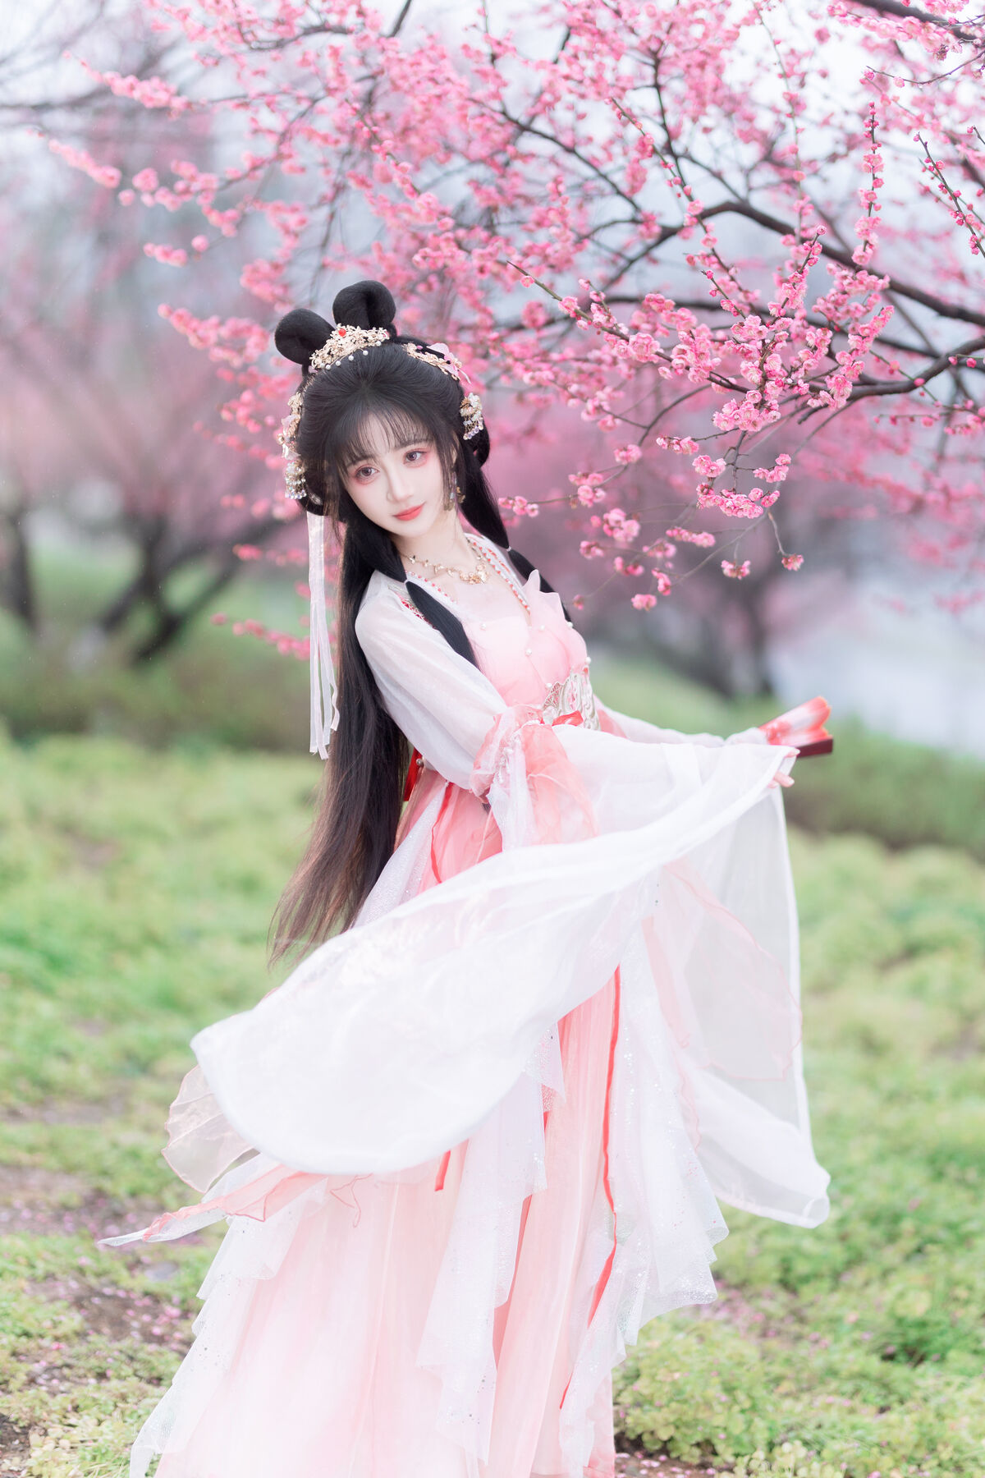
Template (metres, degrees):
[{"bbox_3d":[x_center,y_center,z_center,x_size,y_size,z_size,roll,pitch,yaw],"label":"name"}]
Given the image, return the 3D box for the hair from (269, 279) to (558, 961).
[{"bbox_3d":[-0.092,-0.149,4.400,0.330,0.860,0.340,-1,3,-27],"label":"hair"}]

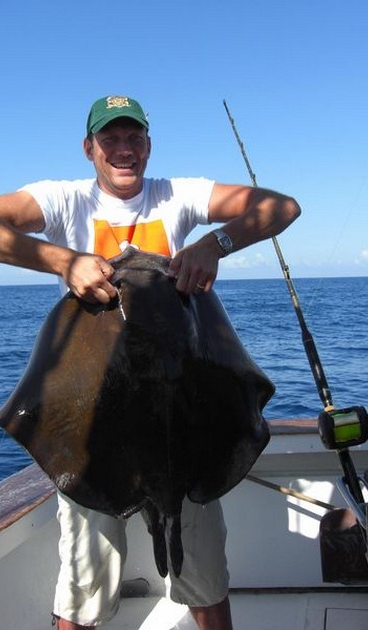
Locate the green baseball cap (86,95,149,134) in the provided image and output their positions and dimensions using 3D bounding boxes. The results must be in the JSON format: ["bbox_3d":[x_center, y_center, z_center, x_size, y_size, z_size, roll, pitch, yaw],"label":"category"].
[{"bbox_3d":[-0.179,-0.555,1.890,0.175,0.135,0.260,-1,6,-12],"label":"green baseball cap"}]

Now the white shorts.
[{"bbox_3d":[-0.122,0.535,1.930,0.460,0.600,0.300,-2,3,-13],"label":"white shorts"}]

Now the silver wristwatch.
[{"bbox_3d":[0.095,-0.178,1.690,0.033,0.068,0.058,-31,7,-8],"label":"silver wristwatch"}]

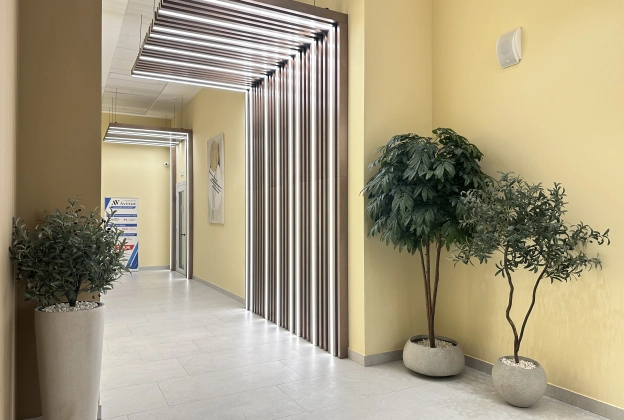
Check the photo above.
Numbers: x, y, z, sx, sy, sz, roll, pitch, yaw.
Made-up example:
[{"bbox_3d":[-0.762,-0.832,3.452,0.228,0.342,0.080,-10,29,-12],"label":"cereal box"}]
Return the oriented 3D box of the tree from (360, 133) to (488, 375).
[{"bbox_3d":[1.101,0.301,4.090,1.168,2.134,0.986,0,-1,-28],"label":"tree"}]

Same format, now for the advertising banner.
[{"bbox_3d":[-5.030,0.678,11.450,0.820,1.963,0.181,0,-1,-28],"label":"advertising banner"}]

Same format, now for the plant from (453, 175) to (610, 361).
[{"bbox_3d":[1.664,0.476,3.440,0.795,1.590,1.208,0,-1,-28],"label":"plant"}]

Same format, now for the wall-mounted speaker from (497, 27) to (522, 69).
[{"bbox_3d":[1.800,-1.480,3.953,0.120,0.333,0.181,0,-1,-28],"label":"wall-mounted speaker"}]

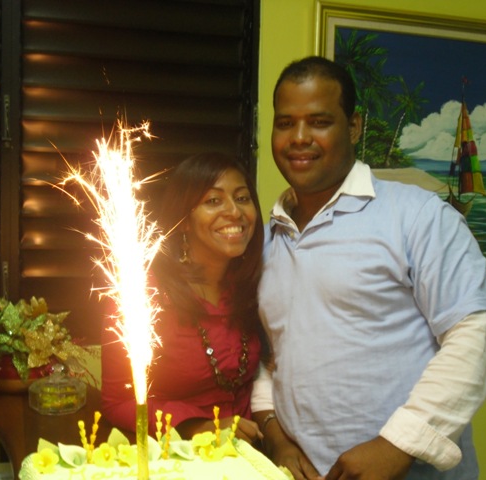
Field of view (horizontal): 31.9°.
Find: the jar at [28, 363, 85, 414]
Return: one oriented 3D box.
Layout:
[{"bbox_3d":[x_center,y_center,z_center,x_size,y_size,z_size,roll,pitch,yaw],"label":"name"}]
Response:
[{"bbox_3d":[-0.428,0.336,1.950,0.130,0.100,0.130,0,2,-12],"label":"jar"}]

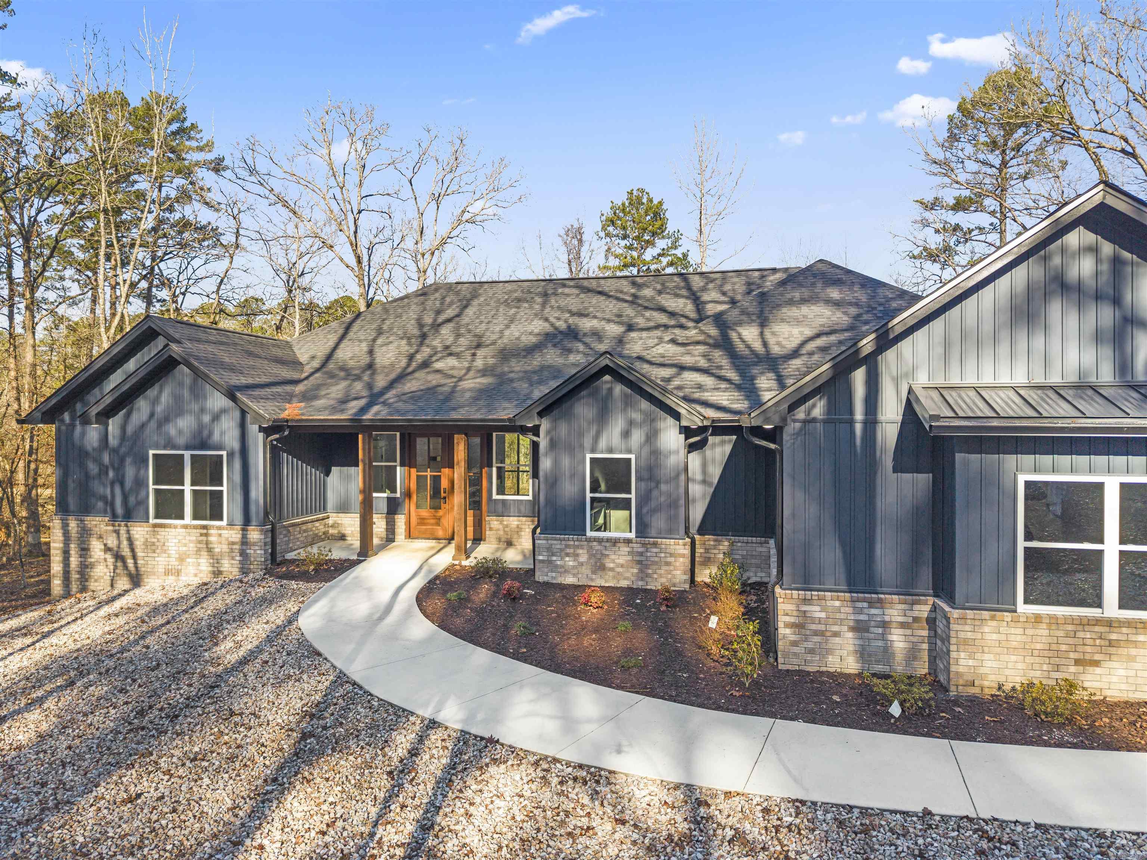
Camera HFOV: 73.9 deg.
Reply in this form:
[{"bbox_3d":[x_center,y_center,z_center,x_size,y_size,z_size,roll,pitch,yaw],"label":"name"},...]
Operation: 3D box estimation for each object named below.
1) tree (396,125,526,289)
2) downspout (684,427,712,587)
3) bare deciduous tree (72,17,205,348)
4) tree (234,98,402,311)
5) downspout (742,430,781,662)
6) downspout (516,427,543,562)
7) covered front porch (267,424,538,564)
[{"bbox_3d":[-6.039,-6.372,40.974,6.900,19.989,6.900,0,0,10],"label":"tree"},{"bbox_3d":[2.285,1.407,13.869,0.490,2.920,0.140,0,0,10],"label":"downspout"},{"bbox_3d":[-17.115,-6.214,29.975,5.300,20.128,5.000,0,0,10],"label":"bare deciduous tree"},{"bbox_3d":[-12.745,-6.465,37.974,8.400,20.178,8.000,0,0,10],"label":"tree"},{"bbox_3d":[2.442,1.454,9.836,0.490,2.980,0.140,0,0,10],"label":"downspout"},{"bbox_3d":[-0.840,1.300,14.399,0.490,2.720,0.140,0,0,10],"label":"downspout"},{"bbox_3d":[-3.253,1.293,16.406,5.860,2.830,2.650,0,0,10],"label":"covered front porch"}]

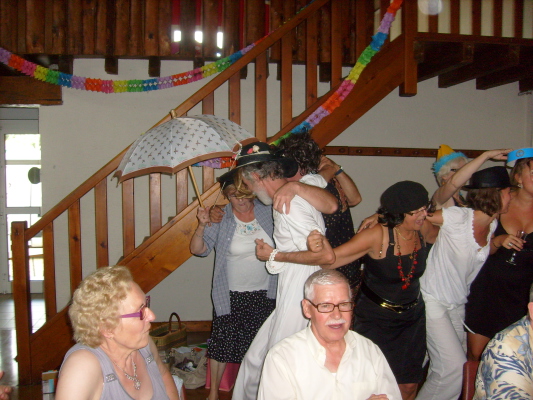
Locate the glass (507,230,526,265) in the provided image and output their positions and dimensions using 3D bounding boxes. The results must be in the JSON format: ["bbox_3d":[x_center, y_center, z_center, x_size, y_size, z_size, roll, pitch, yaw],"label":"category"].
[{"bbox_3d":[1.373,0.262,2.950,0.058,0.180,0.058,21,8,25],"label":"glass"}]

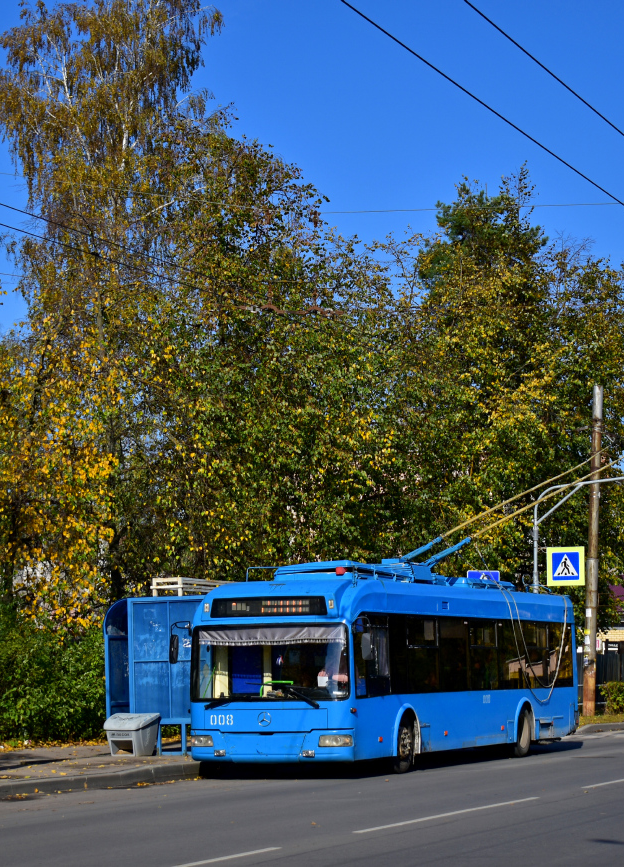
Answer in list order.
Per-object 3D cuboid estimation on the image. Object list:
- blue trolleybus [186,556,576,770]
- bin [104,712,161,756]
[{"bbox_3d":[1.588,3.754,36.066,2.500,3.400,12.000,-3,-7,22],"label":"blue trolleybus"},{"bbox_3d":[-2.944,4.925,35.561,0.660,0.710,0.680,-3,-7,27],"label":"bin"}]

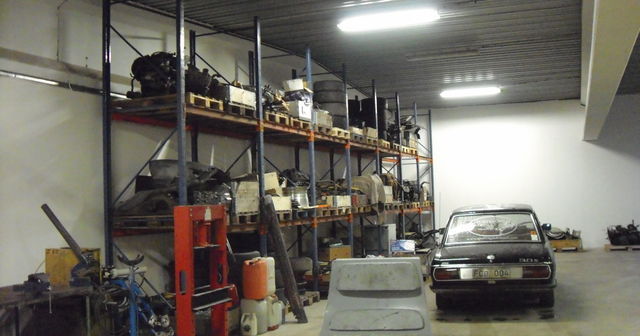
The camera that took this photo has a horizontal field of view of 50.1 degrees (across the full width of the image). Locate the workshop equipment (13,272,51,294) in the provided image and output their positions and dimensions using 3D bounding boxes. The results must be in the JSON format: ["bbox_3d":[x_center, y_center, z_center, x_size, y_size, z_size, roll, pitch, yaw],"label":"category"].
[{"bbox_3d":[-2.542,1.034,6.025,0.400,0.200,0.170,-3,-3,21],"label":"workshop equipment"}]

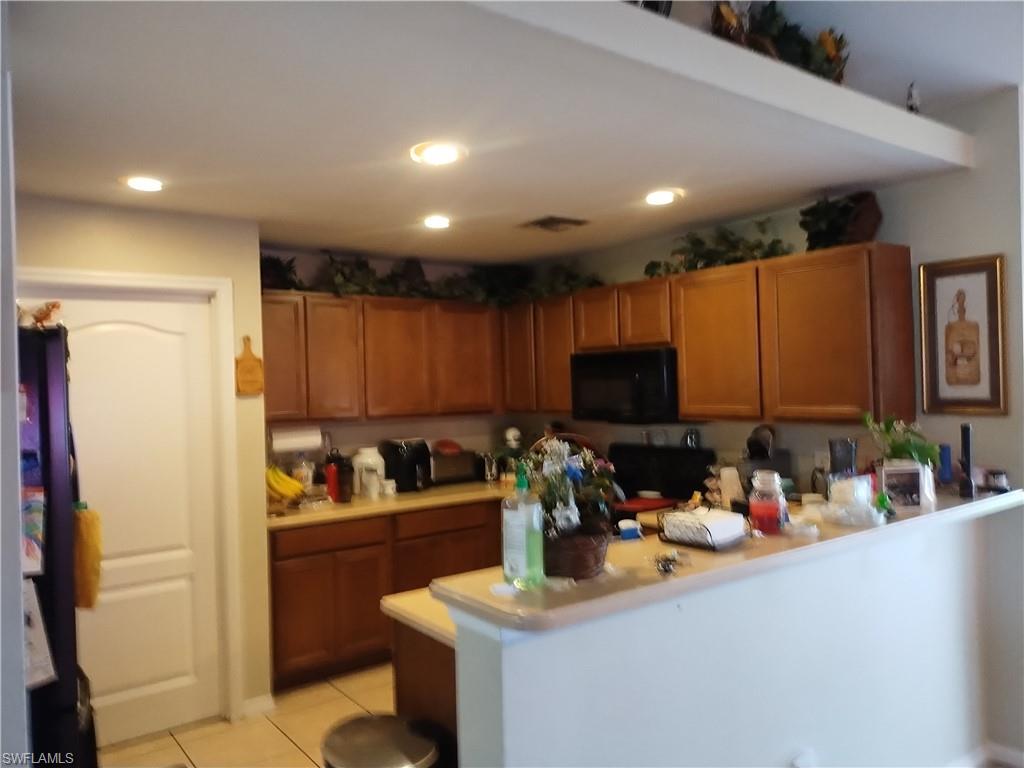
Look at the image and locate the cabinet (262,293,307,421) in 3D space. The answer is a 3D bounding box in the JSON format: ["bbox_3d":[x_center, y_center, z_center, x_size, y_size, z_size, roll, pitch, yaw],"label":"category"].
[{"bbox_3d":[-1.392,-0.145,4.213,0.334,0.716,0.332,-1,0,-36],"label":"cabinet"}]

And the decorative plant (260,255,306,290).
[{"bbox_3d":[-1.362,-0.613,4.213,0.337,0.219,0.255,-1,0,-36],"label":"decorative plant"}]

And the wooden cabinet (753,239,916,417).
[{"bbox_3d":[1.396,-0.203,3.209,0.309,0.716,0.519,-1,0,-36],"label":"wooden cabinet"}]

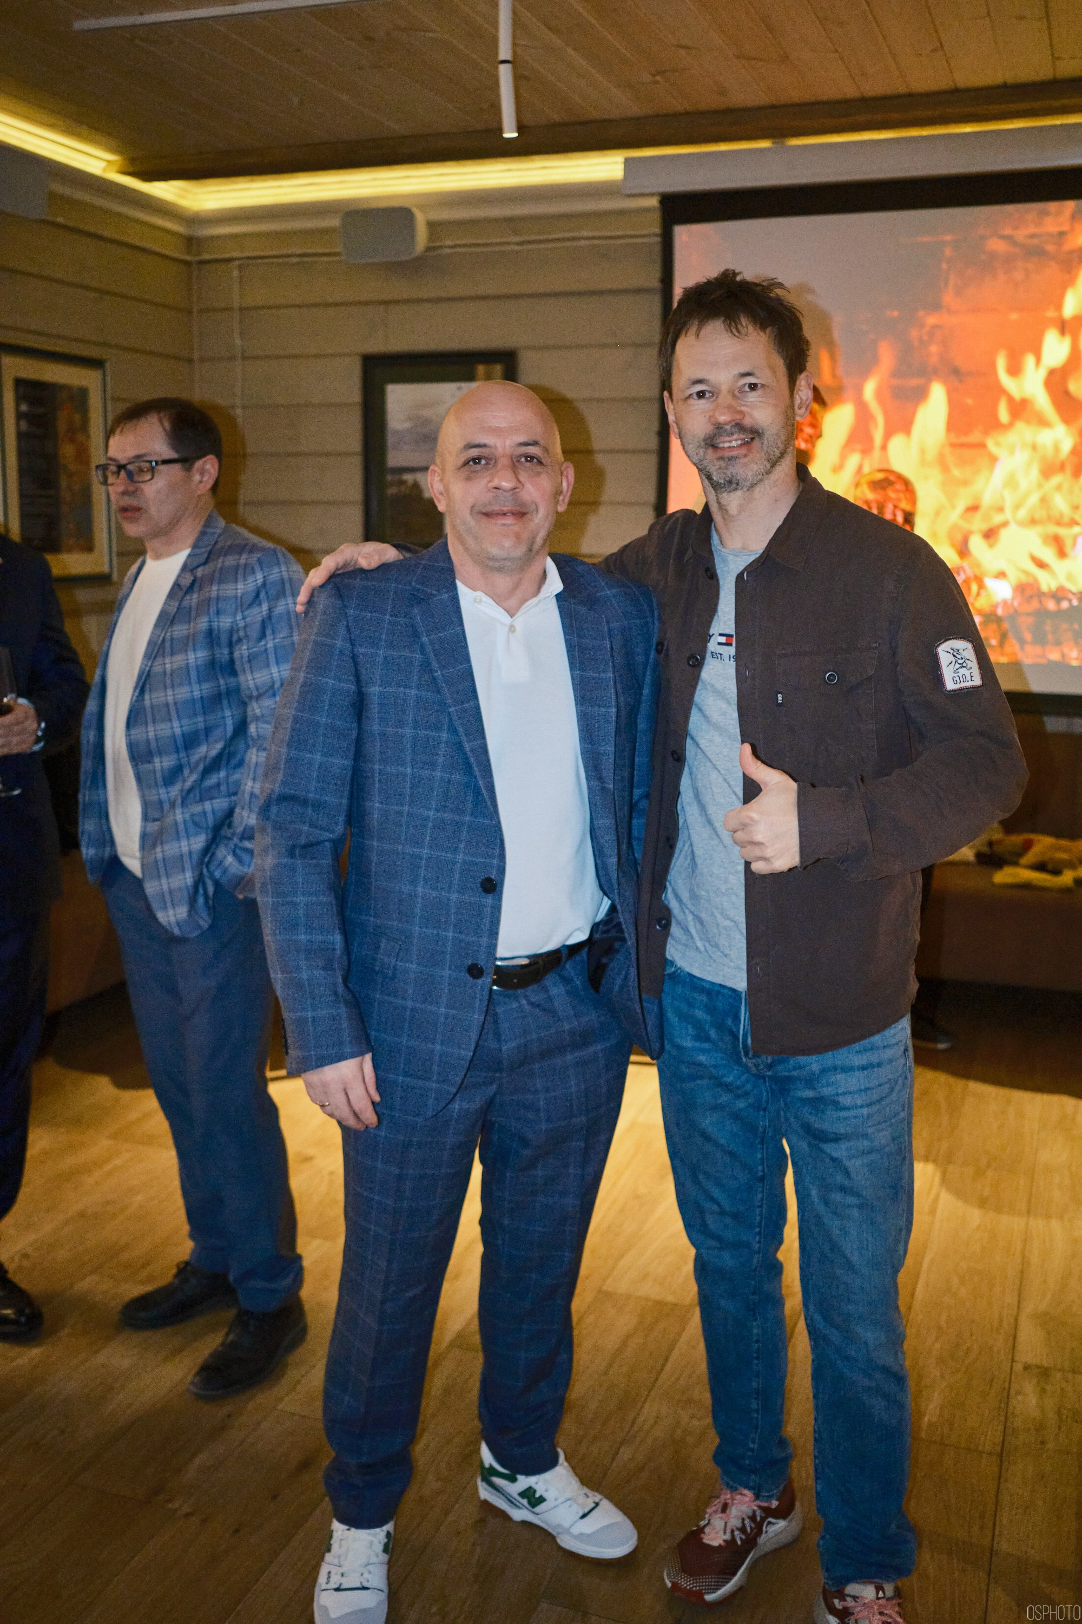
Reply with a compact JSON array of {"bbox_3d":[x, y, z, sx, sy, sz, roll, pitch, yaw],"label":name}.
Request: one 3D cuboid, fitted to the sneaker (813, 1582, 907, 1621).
[{"bbox_3d":[0.455,1.095,2.110,0.110,0.120,0.295,-1,10,-10],"label":"sneaker"}]

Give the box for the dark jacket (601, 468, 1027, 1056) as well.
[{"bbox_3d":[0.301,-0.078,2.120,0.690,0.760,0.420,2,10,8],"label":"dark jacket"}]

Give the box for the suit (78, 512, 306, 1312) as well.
[{"bbox_3d":[-0.622,0.206,2.864,0.350,1.460,0.470,-7,13,-37],"label":"suit"}]

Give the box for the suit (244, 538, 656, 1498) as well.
[{"bbox_3d":[-0.115,0.344,2.238,0.540,1.430,0.360,-1,10,-10],"label":"suit"}]

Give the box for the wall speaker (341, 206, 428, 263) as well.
[{"bbox_3d":[-0.541,-1.993,5.450,0.280,0.175,0.150,4,11,20],"label":"wall speaker"}]

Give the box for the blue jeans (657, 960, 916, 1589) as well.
[{"bbox_3d":[0.340,0.593,2.232,0.370,0.970,0.340,3,11,13],"label":"blue jeans"}]

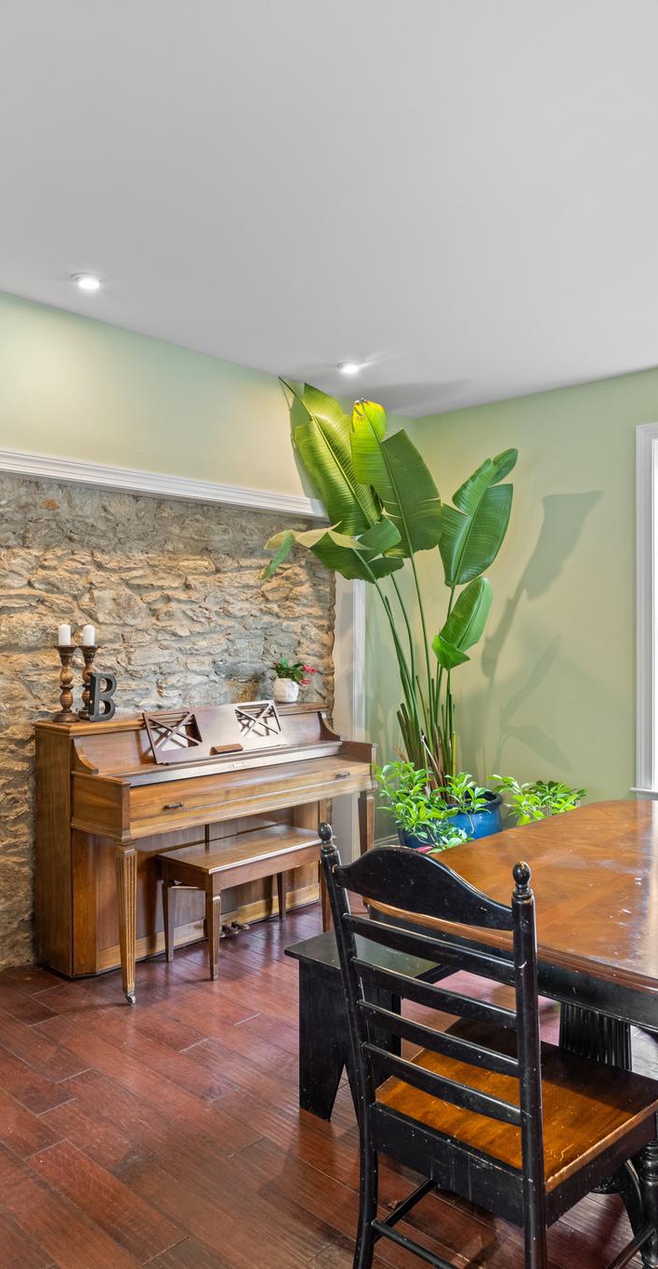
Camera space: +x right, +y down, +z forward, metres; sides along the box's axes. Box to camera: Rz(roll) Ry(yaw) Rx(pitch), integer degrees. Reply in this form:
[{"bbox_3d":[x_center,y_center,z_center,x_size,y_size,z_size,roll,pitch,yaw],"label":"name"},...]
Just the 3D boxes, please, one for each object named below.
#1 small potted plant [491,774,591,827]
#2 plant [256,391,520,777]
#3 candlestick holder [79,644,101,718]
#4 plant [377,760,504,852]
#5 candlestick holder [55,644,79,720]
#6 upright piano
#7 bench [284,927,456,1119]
[{"bbox_3d":[1.082,0.997,4.323,0.440,0.560,0.460,0,0,43],"label":"small potted plant"},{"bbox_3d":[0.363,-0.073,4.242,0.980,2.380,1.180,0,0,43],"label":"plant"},{"bbox_3d":[-1.058,0.216,3.731,0.115,0.321,0.115,0,0,43],"label":"candlestick holder"},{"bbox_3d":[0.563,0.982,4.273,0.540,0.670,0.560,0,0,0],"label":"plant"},{"bbox_3d":[-1.128,0.217,3.641,0.115,0.321,0.115,0,0,43],"label":"candlestick holder"},{"bbox_3d":[-0.509,0.881,3.918,0.620,1.034,1.476,0,0,43],"label":"upright piano"},{"bbox_3d":[0.425,1.176,2.817,0.399,0.451,1.200,0,0,43],"label":"bench"}]

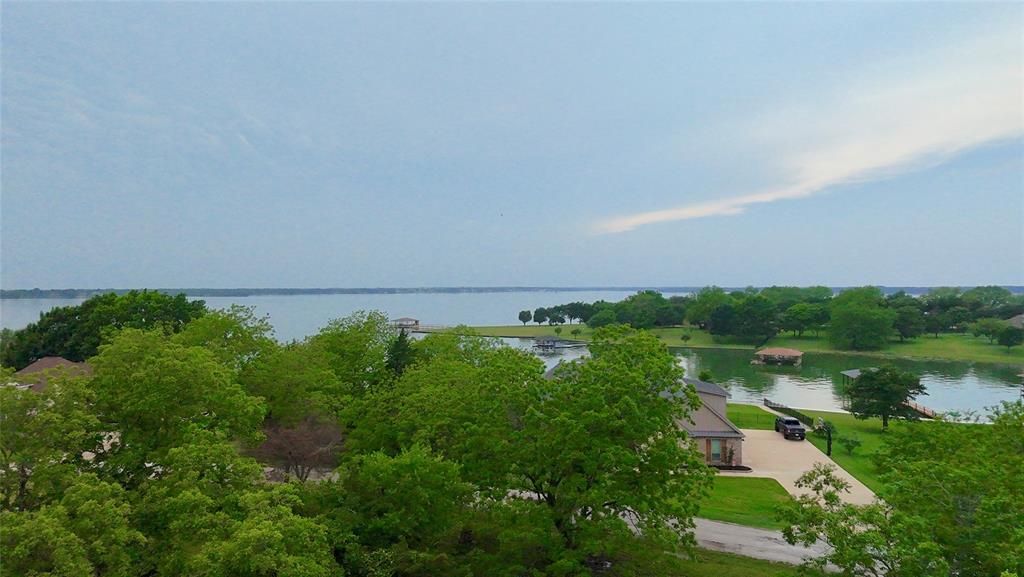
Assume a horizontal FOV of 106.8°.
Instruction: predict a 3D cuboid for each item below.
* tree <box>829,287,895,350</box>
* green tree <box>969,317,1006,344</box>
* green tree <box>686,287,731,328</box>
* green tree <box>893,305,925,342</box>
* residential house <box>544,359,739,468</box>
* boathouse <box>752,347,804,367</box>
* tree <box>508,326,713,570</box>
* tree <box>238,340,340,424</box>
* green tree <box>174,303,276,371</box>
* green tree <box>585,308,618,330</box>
[{"bbox_3d":[96.600,8.300,105.000,13.000,16.400,12.500,0,0,0],"label":"tree"},{"bbox_3d":[153.640,13.750,123.000,7.670,9.380,7.670,0,0,0],"label":"green tree"},{"bbox_3d":[76.500,7.400,148.000,15.000,16.200,14.000,0,0,0],"label":"green tree"},{"bbox_3d":[118.000,10.400,113.000,8.000,11.200,7.500,0,0,0],"label":"green tree"},{"bbox_3d":[12.000,11.600,40.000,18.500,7.900,14.500,0,0,5],"label":"residential house"},{"bbox_3d":[63.500,15.900,90.500,10.000,3.900,7.500,0,0,11],"label":"boathouse"},{"bbox_3d":[5.630,9.710,23.200,11.680,14.780,11.680,0,0,0],"label":"tree"},{"bbox_3d":[-23.400,10.200,40.000,9.600,9.400,9.000,0,0,0],"label":"tree"},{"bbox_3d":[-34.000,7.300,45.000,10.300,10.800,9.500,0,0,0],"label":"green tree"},{"bbox_3d":[41.830,14.080,178.000,13.660,9.440,13.660,0,0,0],"label":"green tree"}]

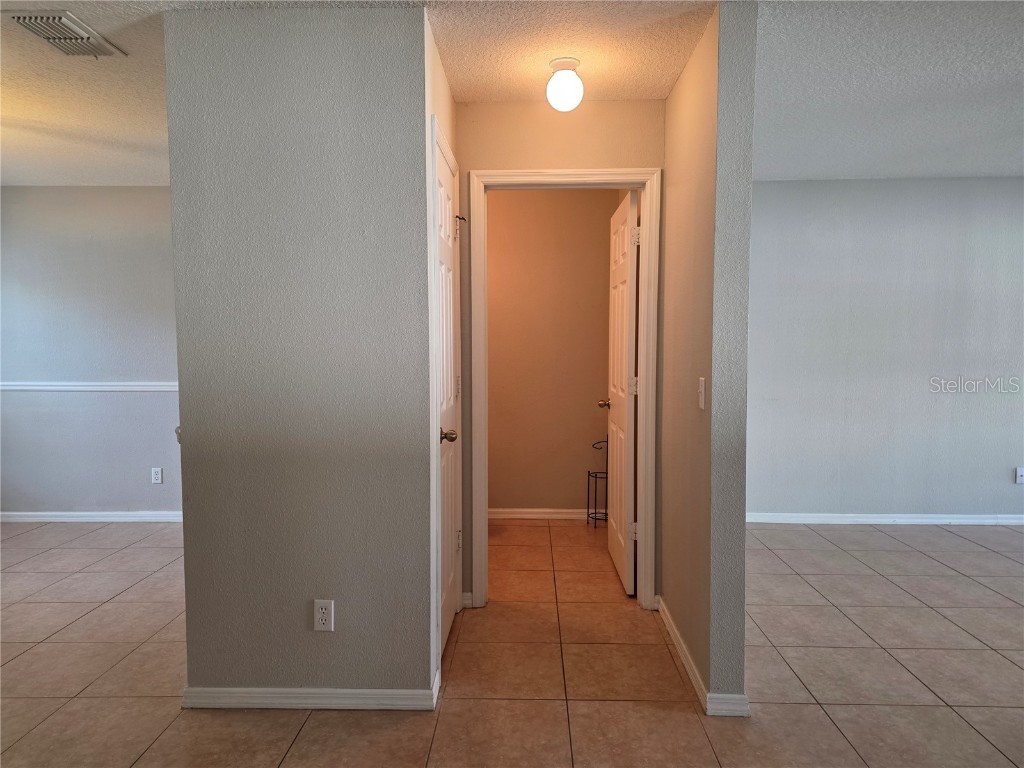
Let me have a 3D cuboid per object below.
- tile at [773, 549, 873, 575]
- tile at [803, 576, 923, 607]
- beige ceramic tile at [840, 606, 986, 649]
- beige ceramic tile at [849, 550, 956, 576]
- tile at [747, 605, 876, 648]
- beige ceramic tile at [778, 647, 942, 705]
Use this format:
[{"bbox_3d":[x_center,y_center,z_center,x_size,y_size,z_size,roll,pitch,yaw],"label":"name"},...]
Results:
[{"bbox_3d":[1.840,1.059,4.021,0.452,0.010,0.452,0,3,2],"label":"tile"},{"bbox_3d":[1.831,1.086,3.573,0.453,0.010,0.453,0,3,2],"label":"tile"},{"bbox_3d":[1.814,1.113,3.111,0.452,0.010,0.452,0,3,2],"label":"beige ceramic tile"},{"bbox_3d":[2.295,1.058,4.008,0.452,0.010,0.452,0,3,2],"label":"beige ceramic tile"},{"bbox_3d":[1.372,1.127,3.166,0.457,0.010,0.457,0,3,2],"label":"tile"},{"bbox_3d":[1.345,1.141,2.669,0.452,0.010,0.452,0,3,2],"label":"beige ceramic tile"}]

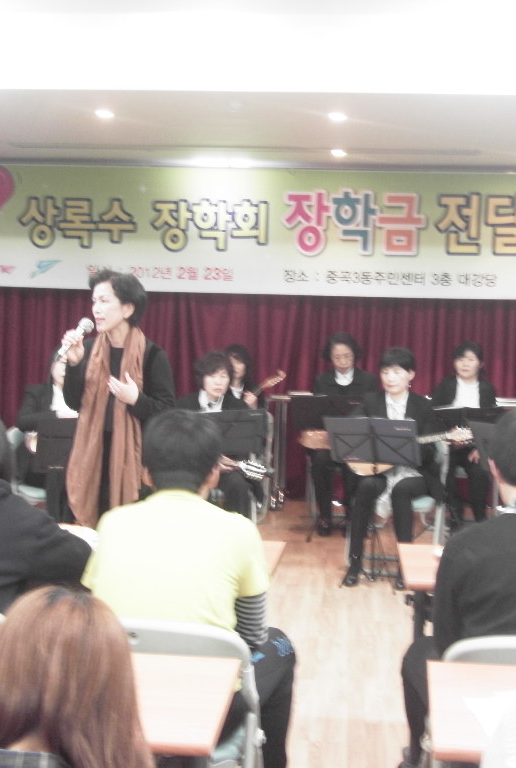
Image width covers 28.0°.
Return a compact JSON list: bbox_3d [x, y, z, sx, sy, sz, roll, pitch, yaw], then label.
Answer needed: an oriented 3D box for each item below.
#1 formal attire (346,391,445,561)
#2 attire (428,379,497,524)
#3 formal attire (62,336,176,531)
[{"bbox_3d":[0.756,0.499,5.703,0.550,0.880,0.650,2,5,10],"label":"formal attire"},{"bbox_3d":[1.366,0.453,6.850,0.470,1.000,0.680,2,6,3],"label":"attire"},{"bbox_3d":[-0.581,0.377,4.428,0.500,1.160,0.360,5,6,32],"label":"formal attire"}]

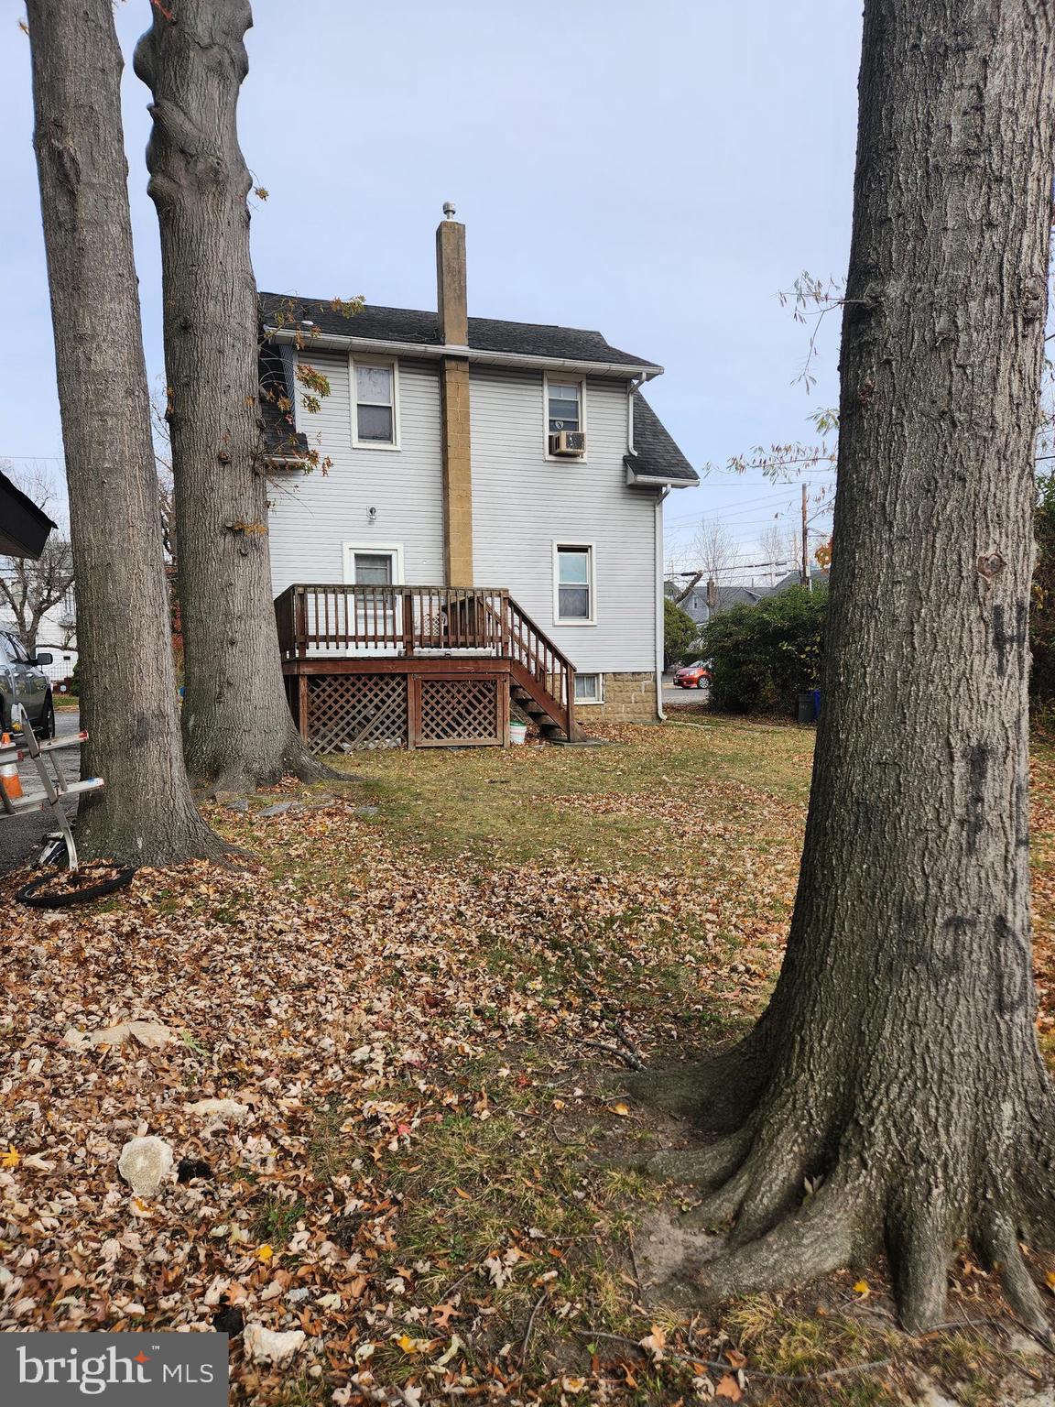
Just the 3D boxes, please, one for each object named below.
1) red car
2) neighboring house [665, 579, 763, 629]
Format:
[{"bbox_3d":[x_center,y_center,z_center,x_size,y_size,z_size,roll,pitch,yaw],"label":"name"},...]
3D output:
[{"bbox_3d":[8.982,-1.503,45.264,4.100,1.520,1.700,-2,2,-27],"label":"red car"},{"bbox_3d":[14.892,-5.708,73.000,9.000,8.000,8.500,-2,2,-20],"label":"neighboring house"}]

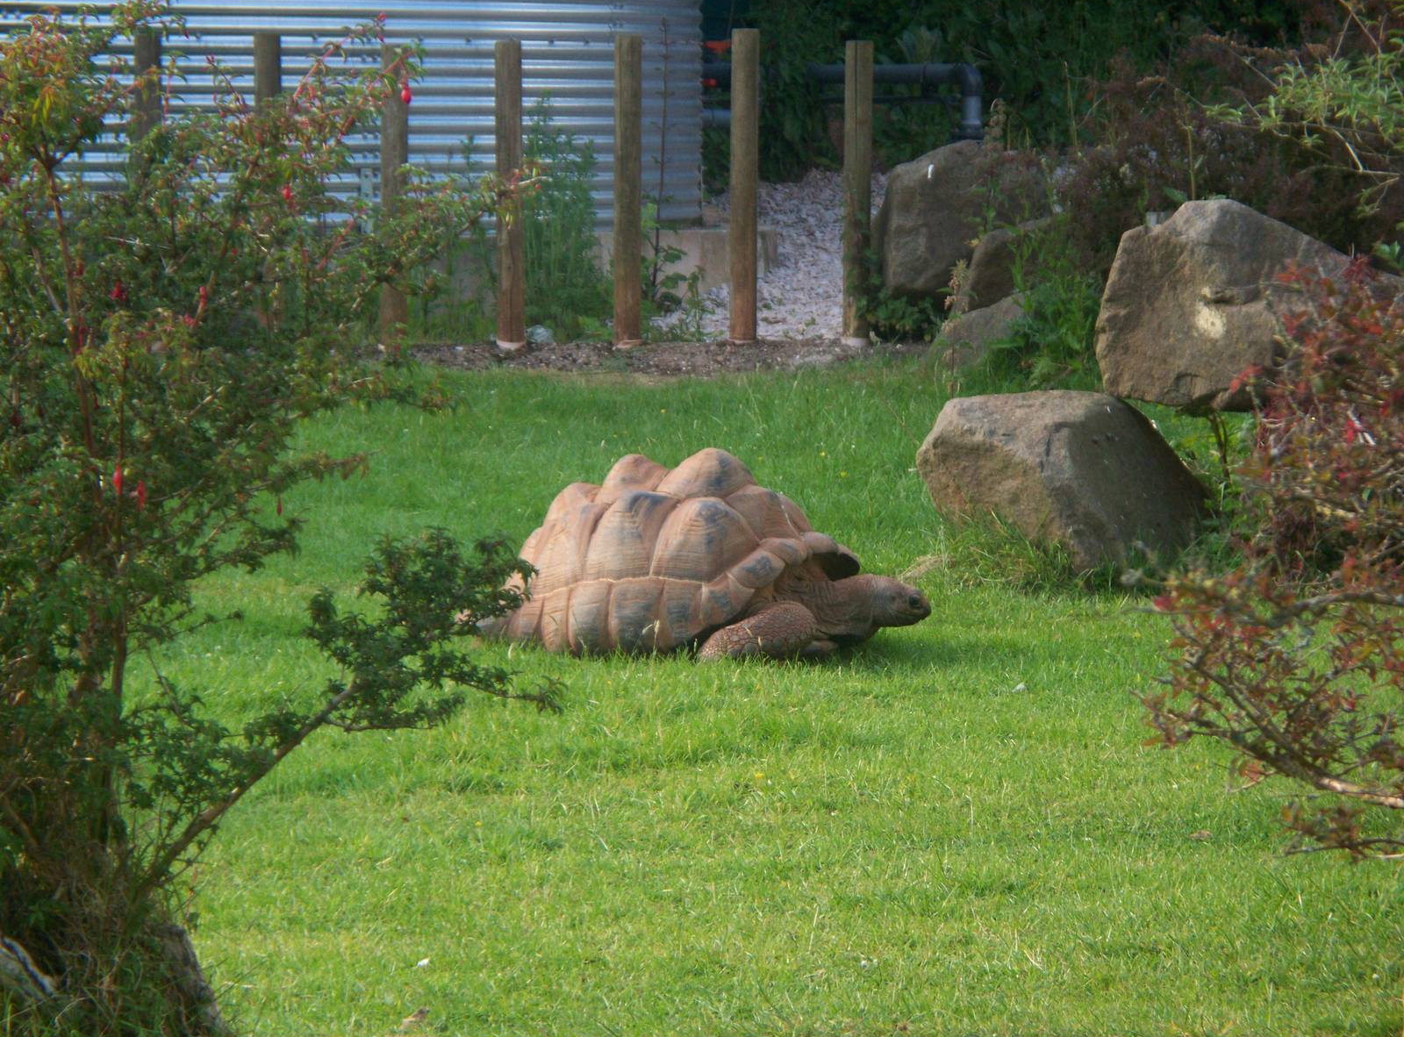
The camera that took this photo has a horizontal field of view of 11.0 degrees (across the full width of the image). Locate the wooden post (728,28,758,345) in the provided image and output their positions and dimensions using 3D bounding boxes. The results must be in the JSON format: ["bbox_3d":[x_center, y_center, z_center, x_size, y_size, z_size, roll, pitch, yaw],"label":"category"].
[{"bbox_3d":[0.157,-1.225,26.867,0.098,1.166,0.098,0,3,0],"label":"wooden post"}]

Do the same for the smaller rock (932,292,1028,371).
[{"bbox_3d":[1.002,-0.667,26.200,0.360,0.290,0.330,0,3,0],"label":"smaller rock"}]

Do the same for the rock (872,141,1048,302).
[{"bbox_3d":[0.999,-1.138,28.000,0.690,0.610,0.580,0,3,0],"label":"rock"}]

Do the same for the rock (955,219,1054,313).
[{"bbox_3d":[1.122,-0.942,27.200,0.380,0.360,0.330,0,3,0],"label":"rock"}]

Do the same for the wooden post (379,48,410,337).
[{"bbox_3d":[-1.120,-1.181,26.520,0.098,1.087,0.098,0,3,0],"label":"wooden post"}]

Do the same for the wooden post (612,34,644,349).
[{"bbox_3d":[-0.271,-1.202,26.768,0.098,1.157,0.098,0,3,0],"label":"wooden post"}]

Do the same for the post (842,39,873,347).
[{"bbox_3d":[0.579,-1.205,26.968,0.098,1.138,0.098,1,3,0],"label":"post"}]

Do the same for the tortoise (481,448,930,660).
[{"bbox_3d":[0.027,0.085,18.658,1.220,0.530,0.760,1,4,25],"label":"tortoise"}]

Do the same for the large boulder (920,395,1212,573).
[{"bbox_3d":[1.009,-0.103,20.500,0.810,0.500,0.720,0,3,0],"label":"large boulder"}]

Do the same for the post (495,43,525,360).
[{"bbox_3d":[-0.703,-1.181,26.618,0.098,1.139,0.098,0,3,0],"label":"post"}]

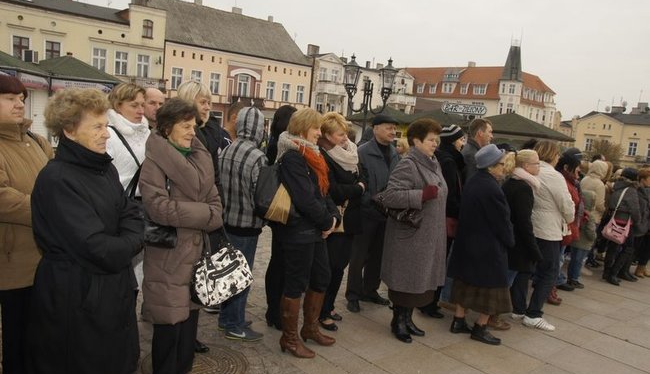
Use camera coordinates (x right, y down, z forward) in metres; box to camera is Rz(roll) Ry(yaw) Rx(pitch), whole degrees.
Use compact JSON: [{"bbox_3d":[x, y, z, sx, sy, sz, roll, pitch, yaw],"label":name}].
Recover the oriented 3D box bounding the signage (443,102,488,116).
[{"bbox_3d":[9.281,-5.223,30.000,2.900,0.850,0.200,5,4,10],"label":"signage"}]

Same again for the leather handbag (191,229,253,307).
[{"bbox_3d":[-0.574,0.452,2.500,0.320,0.340,0.160,-21,16,-28],"label":"leather handbag"}]

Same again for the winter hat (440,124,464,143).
[{"bbox_3d":[1.127,-0.473,3.984,0.240,0.180,0.210,6,4,18],"label":"winter hat"}]

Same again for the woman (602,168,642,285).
[{"bbox_3d":[4.019,0.505,6.013,0.420,1.520,0.500,6,5,10],"label":"woman"}]

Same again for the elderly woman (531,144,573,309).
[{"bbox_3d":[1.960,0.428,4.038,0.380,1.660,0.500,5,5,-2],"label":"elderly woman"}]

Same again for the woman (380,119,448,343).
[{"bbox_3d":[0.732,0.352,3.545,0.440,1.690,0.550,9,6,38],"label":"woman"}]

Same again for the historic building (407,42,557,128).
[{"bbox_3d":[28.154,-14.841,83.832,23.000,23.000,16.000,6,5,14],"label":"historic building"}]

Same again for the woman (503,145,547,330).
[{"bbox_3d":[1.780,0.443,4.023,0.340,1.555,0.450,5,4,2],"label":"woman"}]

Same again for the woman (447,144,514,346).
[{"bbox_3d":[1.280,0.452,3.623,0.460,1.570,0.520,6,5,12],"label":"woman"}]

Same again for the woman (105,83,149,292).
[{"bbox_3d":[-1.274,0.230,2.818,0.360,1.720,0.500,7,5,28],"label":"woman"}]

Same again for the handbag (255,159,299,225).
[{"bbox_3d":[-0.311,0.030,3.020,0.330,0.400,0.140,19,9,21],"label":"handbag"}]

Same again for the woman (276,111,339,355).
[{"bbox_3d":[-0.126,0.301,3.062,0.380,1.671,0.460,6,4,16],"label":"woman"}]

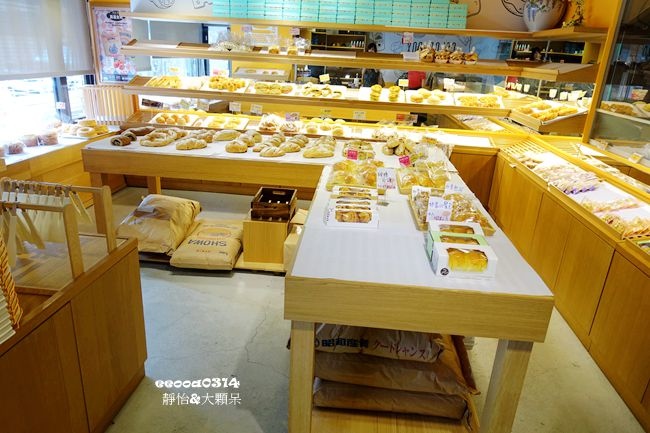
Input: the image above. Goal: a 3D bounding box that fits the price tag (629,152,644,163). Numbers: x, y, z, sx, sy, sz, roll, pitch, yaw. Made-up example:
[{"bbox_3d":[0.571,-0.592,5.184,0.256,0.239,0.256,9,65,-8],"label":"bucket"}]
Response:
[{"bbox_3d":[2.428,-0.460,3.379,0.012,0.075,0.100,25,21,-4],"label":"price tag"}]

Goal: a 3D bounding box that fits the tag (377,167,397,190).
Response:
[{"bbox_3d":[0.303,-0.184,2.113,0.090,0.110,0.012,4,15,3],"label":"tag"}]

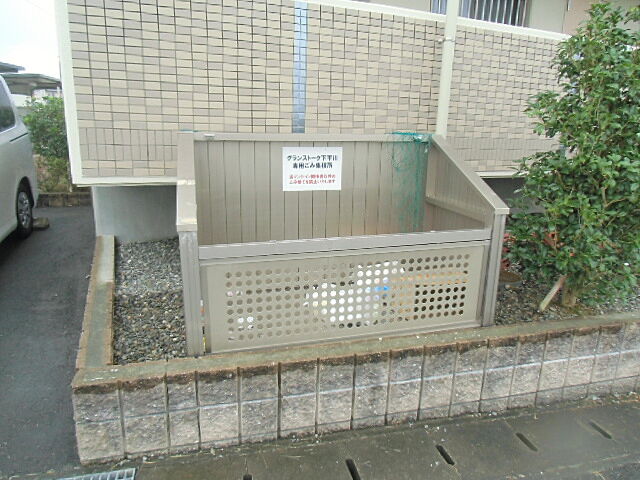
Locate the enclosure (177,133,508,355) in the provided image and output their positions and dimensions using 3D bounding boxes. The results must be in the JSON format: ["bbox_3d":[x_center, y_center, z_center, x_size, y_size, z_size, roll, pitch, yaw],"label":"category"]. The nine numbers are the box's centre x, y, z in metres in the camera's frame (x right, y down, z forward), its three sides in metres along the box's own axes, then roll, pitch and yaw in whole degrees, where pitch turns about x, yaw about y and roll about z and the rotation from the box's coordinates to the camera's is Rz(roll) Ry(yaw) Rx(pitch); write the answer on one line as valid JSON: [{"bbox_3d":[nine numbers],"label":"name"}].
[{"bbox_3d":[0.112,-0.076,2.825,1.902,1.159,0.804,-3,13,-15],"label":"enclosure"}]

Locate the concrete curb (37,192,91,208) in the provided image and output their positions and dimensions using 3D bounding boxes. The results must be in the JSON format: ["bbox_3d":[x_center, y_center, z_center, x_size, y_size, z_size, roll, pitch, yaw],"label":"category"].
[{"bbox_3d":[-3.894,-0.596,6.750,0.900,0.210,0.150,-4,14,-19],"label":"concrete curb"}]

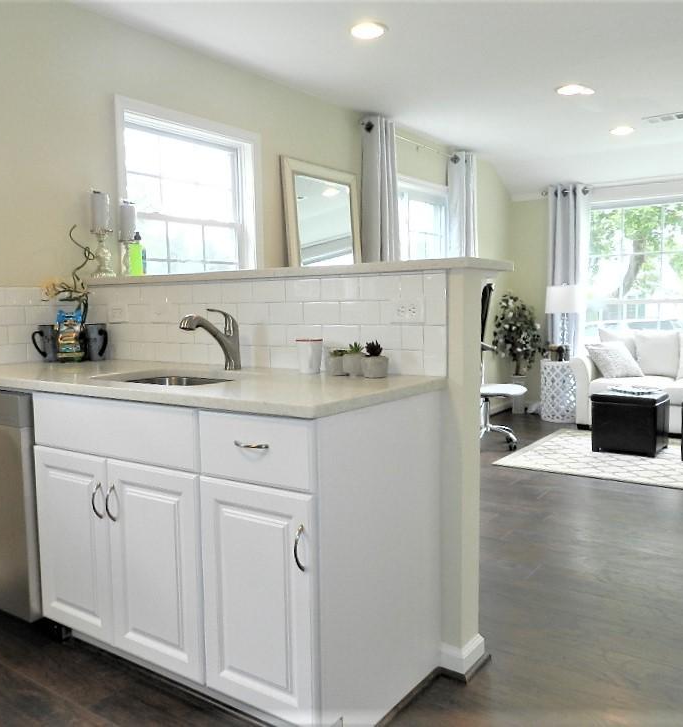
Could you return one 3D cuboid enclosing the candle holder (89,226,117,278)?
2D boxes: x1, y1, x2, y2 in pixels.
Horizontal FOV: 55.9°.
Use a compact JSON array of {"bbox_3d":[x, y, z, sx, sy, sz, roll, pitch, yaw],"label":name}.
[{"bbox_3d":[-1.050,-0.484,2.825,0.108,0.216,0.108,2,5,33],"label":"candle holder"}]

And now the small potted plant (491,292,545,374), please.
[{"bbox_3d":[1.936,-0.317,7.041,0.580,0.910,0.550,2,5,33],"label":"small potted plant"}]

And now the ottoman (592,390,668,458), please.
[{"bbox_3d":[2.296,0.465,5.108,0.460,0.440,0.460,3,5,36],"label":"ottoman"}]

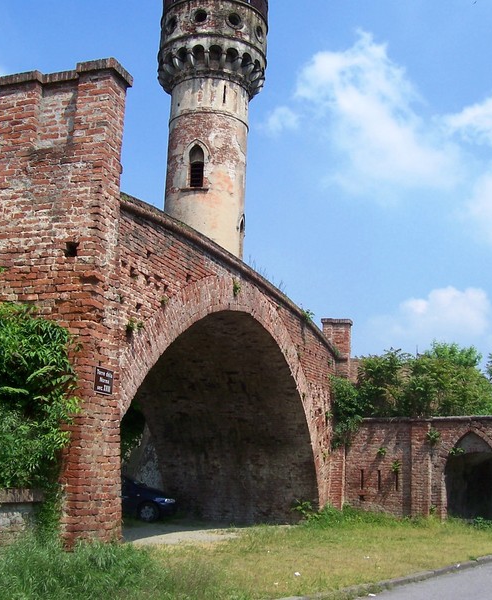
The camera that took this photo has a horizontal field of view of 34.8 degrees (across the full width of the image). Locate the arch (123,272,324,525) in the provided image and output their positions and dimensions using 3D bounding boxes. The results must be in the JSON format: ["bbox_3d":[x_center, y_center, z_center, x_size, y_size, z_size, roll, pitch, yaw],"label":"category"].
[{"bbox_3d":[-2.067,2.479,17.803,4.600,5.450,12.800,-1,-12,20],"label":"arch"}]

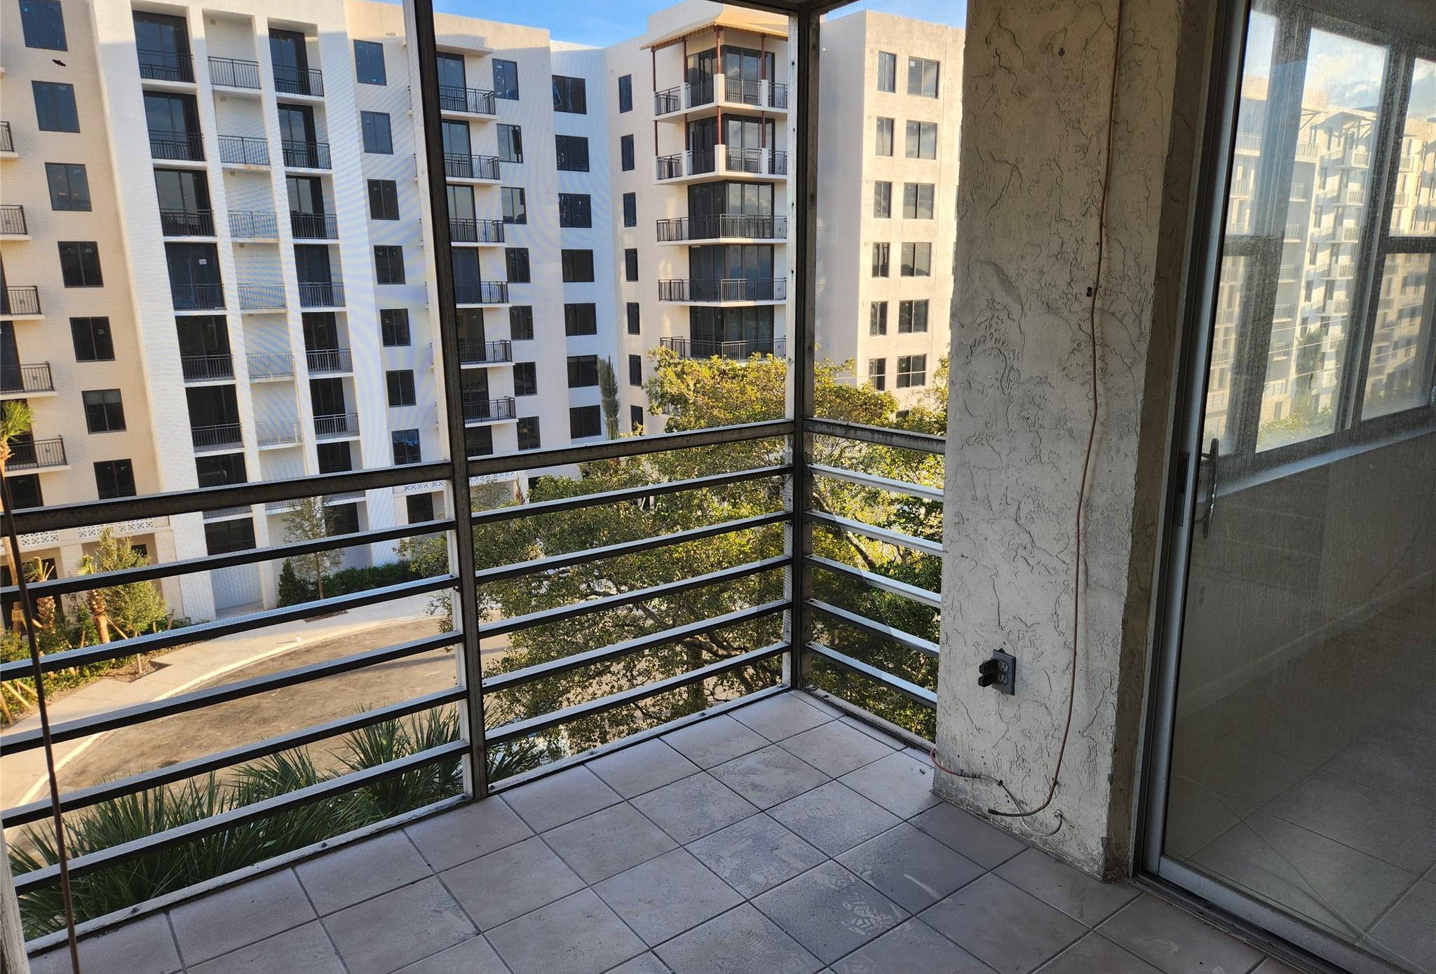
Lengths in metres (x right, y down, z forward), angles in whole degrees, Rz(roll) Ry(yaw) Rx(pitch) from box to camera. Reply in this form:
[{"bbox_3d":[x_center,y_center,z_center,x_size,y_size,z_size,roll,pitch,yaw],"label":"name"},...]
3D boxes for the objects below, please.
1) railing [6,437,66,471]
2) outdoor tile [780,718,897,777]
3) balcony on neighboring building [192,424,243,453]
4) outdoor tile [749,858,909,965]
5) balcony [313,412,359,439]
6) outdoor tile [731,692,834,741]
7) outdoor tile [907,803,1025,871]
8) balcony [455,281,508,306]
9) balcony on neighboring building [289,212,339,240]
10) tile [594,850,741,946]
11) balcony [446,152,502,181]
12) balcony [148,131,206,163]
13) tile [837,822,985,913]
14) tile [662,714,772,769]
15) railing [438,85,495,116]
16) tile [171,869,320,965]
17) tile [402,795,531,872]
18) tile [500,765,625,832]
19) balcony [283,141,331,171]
[{"bbox_3d":[-28.212,-1.164,37.662,4.173,1.200,1.290,-10,16,-36],"label":"railing"},{"bbox_3d":[0.414,0.914,3.320,0.303,0.012,0.303,-9,16,-36],"label":"outdoor tile"},{"bbox_3d":[-21.953,-2.160,41.934,1.980,1.080,0.060,-11,15,-38],"label":"balcony on neighboring building"},{"bbox_3d":[0.294,1.103,2.487,0.297,0.011,0.297,-10,15,-36],"label":"outdoor tile"},{"bbox_3d":[-17.905,-2.876,44.731,1.965,1.070,0.070,-10,16,-34],"label":"balcony"},{"bbox_3d":[0.230,0.864,3.567,0.297,0.011,0.297,-10,15,-36],"label":"outdoor tile"},{"bbox_3d":[0.739,1.026,2.811,0.187,0.011,0.297,-10,15,-36],"label":"outdoor tile"},{"bbox_3d":[-12.682,-9.811,48.006,3.993,1.080,1.200,-10,16,-36],"label":"balcony"},{"bbox_3d":[-17.681,-11.459,41.874,1.948,1.069,0.060,-10,16,-36],"label":"balcony on neighboring building"},{"bbox_3d":[-0.134,1.089,2.541,0.303,0.010,0.303,-9,16,-36],"label":"tile"},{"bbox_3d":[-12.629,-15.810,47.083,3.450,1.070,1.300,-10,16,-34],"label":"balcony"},{"bbox_3d":[-22.148,-13.958,39.158,1.984,1.070,0.070,-10,16,-34],"label":"balcony"},{"bbox_3d":[0.541,1.069,2.685,0.302,0.010,0.302,-10,16,-36],"label":"tile"},{"bbox_3d":[-0.013,0.906,3.387,0.297,0.011,0.291,-10,15,-36],"label":"tile"},{"bbox_3d":[-12.735,-18.531,46.034,4.173,1.200,1.290,-10,16,-36],"label":"railing"},{"bbox_3d":[-1.226,1.107,2.465,0.303,0.010,0.272,-9,16,-36],"label":"tile"},{"bbox_3d":[-0.740,1.034,2.846,0.297,0.011,0.273,-10,15,-36],"label":"tile"},{"bbox_3d":[-0.495,0.986,3.010,0.303,0.012,0.279,-9,16,-36],"label":"tile"},{"bbox_3d":[-18.061,-14.615,41.988,1.965,1.070,0.070,-10,16,-34],"label":"balcony"}]

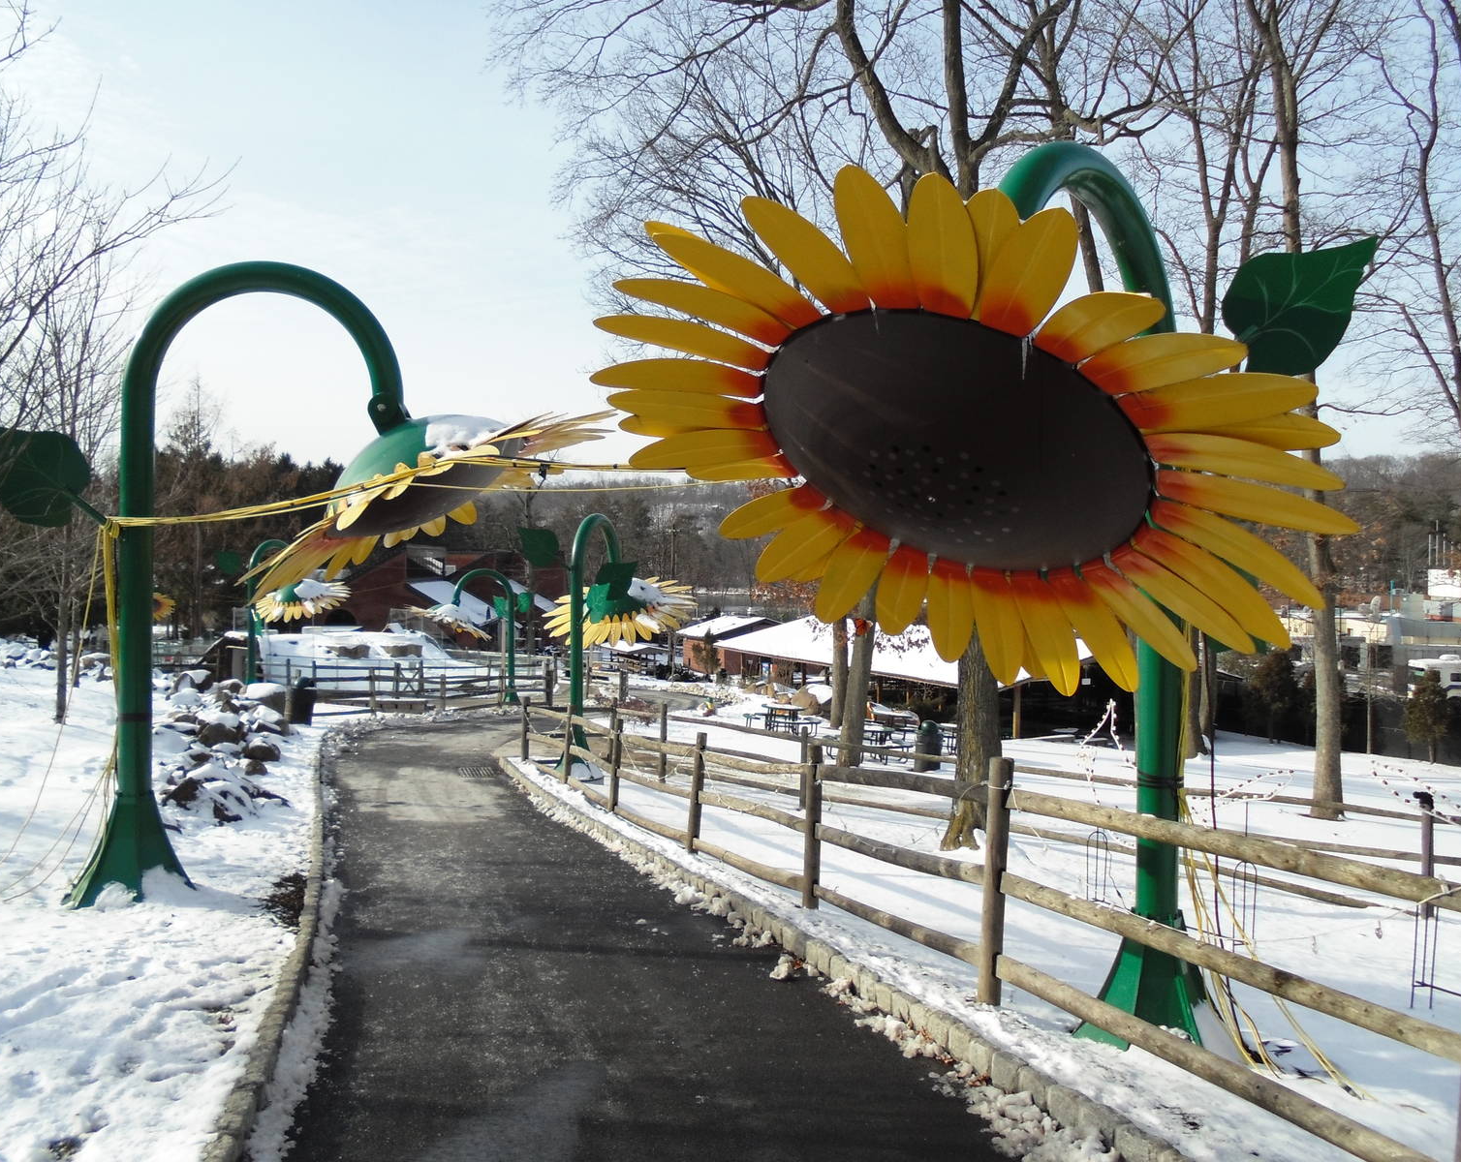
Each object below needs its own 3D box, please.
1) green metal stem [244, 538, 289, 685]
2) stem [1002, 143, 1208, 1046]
[{"bbox_3d":[-12.654,0.972,32.133,0.850,4.250,2.235,0,0,24],"label":"green metal stem"},{"bbox_3d":[1.706,0.138,5.385,0.850,4.250,2.235,0,0,42],"label":"stem"}]

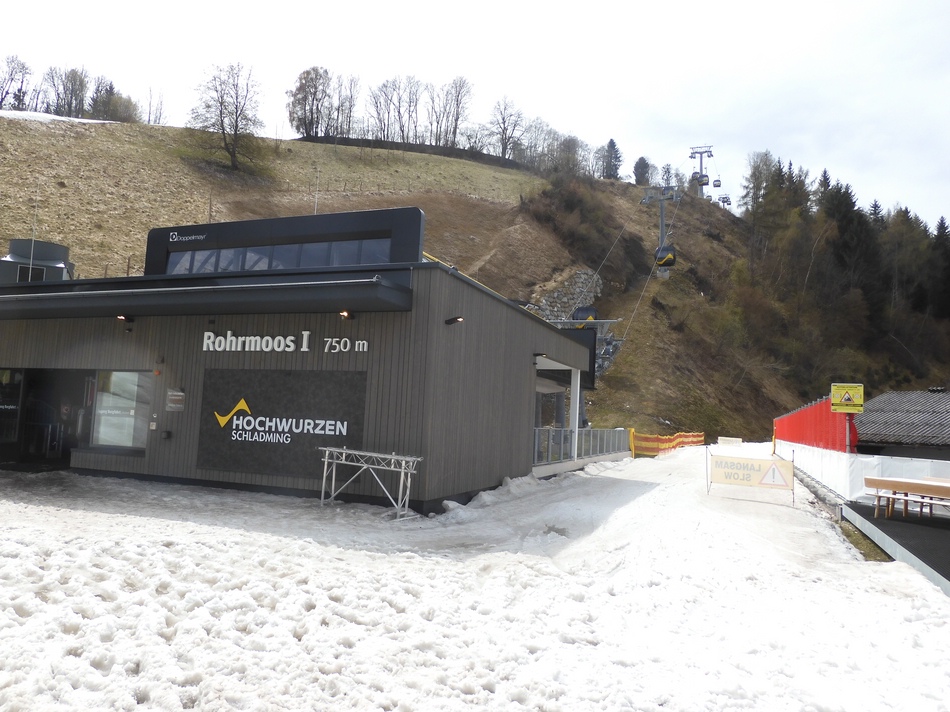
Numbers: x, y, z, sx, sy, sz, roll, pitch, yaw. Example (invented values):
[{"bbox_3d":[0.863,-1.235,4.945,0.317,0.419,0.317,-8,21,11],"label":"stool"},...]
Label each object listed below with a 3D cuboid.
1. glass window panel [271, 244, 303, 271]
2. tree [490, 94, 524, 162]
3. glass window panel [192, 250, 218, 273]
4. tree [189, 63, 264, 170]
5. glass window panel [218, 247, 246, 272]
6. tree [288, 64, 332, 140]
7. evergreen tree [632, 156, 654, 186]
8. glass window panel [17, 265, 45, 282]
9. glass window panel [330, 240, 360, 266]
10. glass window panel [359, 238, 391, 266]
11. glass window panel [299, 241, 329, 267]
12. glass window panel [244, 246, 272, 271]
[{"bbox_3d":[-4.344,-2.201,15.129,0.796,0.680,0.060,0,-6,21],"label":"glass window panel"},{"bbox_3d":[7.403,-51.822,150.000,7.503,14.360,7.278,2,-6,2],"label":"tree"},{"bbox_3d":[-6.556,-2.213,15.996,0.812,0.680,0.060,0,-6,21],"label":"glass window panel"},{"bbox_3d":[-39.624,-38.189,105.000,10.998,16.963,10.668,5,-6,-22],"label":"tree"},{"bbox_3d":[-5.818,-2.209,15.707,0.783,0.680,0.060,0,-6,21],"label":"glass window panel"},{"bbox_3d":[-37.927,-57.745,150.000,9.425,16.155,9.143,4,-6,-16],"label":"tree"},{"bbox_3d":[43.500,-47.631,170.000,5.337,7.629,5.177,1,-6,14],"label":"evergreen tree"},{"bbox_3d":[-14.836,-2.690,21.995,0.780,0.640,0.060,6,-6,-30],"label":"glass window panel"},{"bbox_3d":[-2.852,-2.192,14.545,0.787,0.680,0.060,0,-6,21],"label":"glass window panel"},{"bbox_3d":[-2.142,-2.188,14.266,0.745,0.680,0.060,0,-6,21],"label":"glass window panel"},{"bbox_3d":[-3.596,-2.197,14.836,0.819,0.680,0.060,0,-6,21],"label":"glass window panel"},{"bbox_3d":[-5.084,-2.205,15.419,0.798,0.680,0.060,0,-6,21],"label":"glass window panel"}]

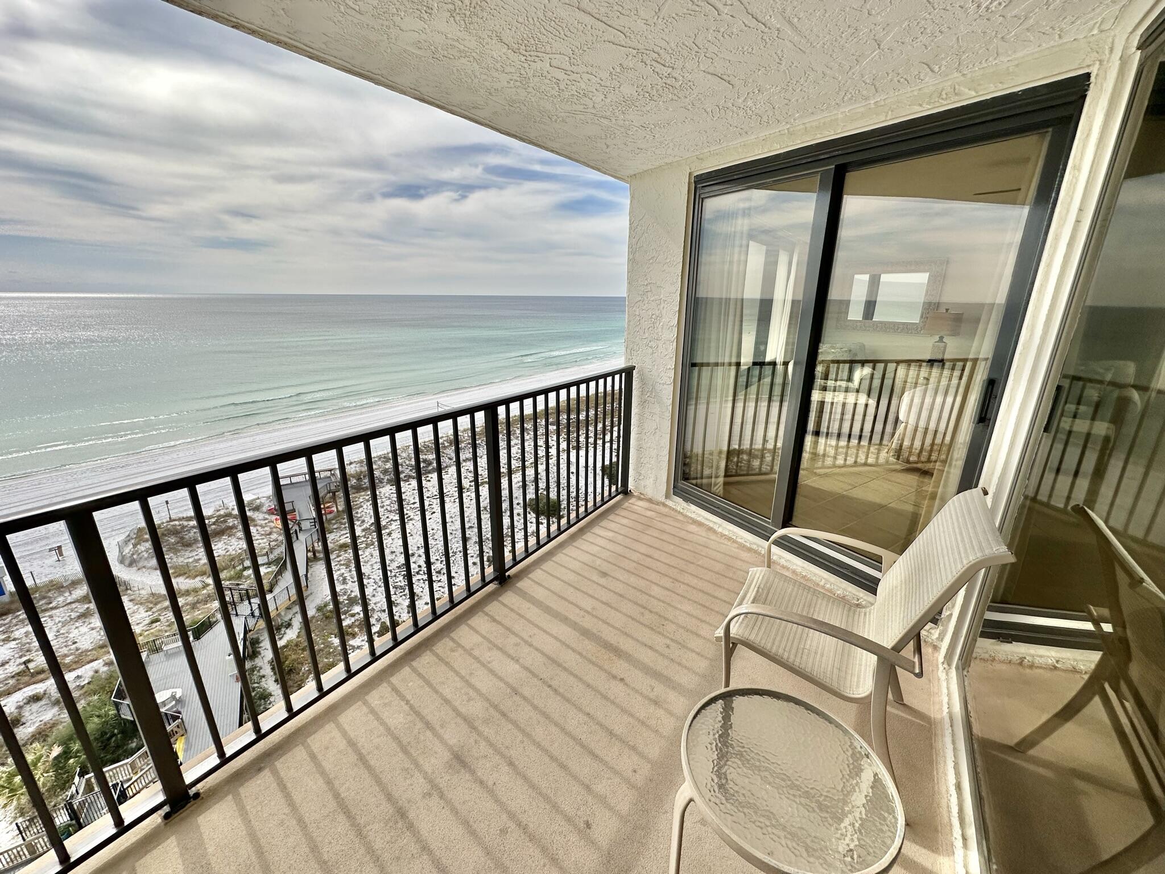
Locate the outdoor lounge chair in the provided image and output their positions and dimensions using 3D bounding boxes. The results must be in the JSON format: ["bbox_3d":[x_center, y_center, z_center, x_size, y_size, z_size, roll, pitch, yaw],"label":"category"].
[{"bbox_3d":[0.922,0.655,1.721,0.735,0.980,0.630,10,20,30],"label":"outdoor lounge chair"}]

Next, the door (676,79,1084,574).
[{"bbox_3d":[1.265,-0.389,2.667,0.120,2.230,1.797,-11,20,-33],"label":"door"}]

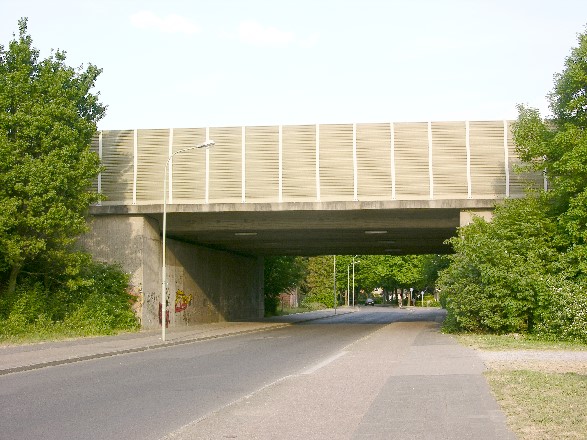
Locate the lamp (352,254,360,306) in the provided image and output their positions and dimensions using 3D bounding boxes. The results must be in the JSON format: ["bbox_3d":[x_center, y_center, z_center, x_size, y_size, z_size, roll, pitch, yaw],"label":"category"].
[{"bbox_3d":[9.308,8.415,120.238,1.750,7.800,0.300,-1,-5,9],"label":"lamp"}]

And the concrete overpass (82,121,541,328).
[{"bbox_3d":[2.512,1.852,61.056,25.200,11.050,32.500,-1,-5,5],"label":"concrete overpass"}]

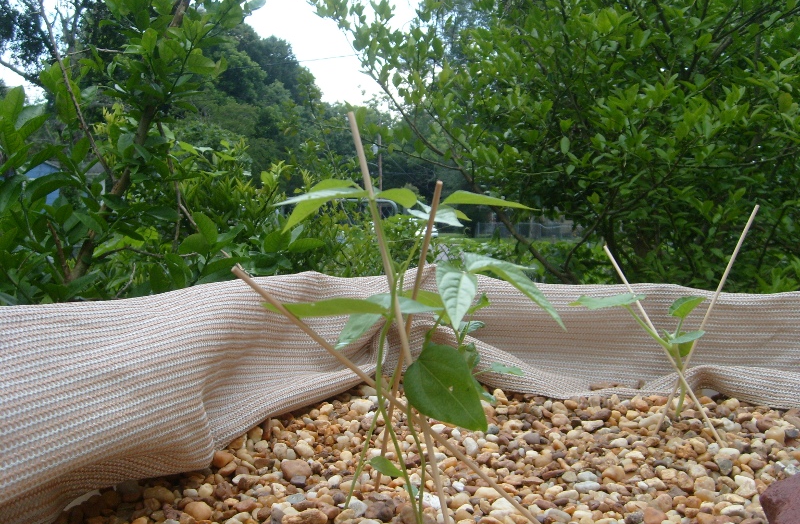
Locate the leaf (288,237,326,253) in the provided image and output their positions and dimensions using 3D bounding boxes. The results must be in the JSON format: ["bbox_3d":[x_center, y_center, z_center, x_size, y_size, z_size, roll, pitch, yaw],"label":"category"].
[{"bbox_3d":[-0.185,-0.035,1.600,0.072,0.032,0.035,0,3,9],"label":"leaf"}]

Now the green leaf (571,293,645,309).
[{"bbox_3d":[0.198,0.037,0.770,0.070,0.015,0.045,0,3,-6],"label":"green leaf"}]

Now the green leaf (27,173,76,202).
[{"bbox_3d":[-0.603,-0.129,1.400,0.090,0.050,0.045,-1,3,-11],"label":"green leaf"}]

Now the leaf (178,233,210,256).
[{"bbox_3d":[-0.381,-0.033,1.500,0.062,0.044,0.035,-1,3,-17],"label":"leaf"}]

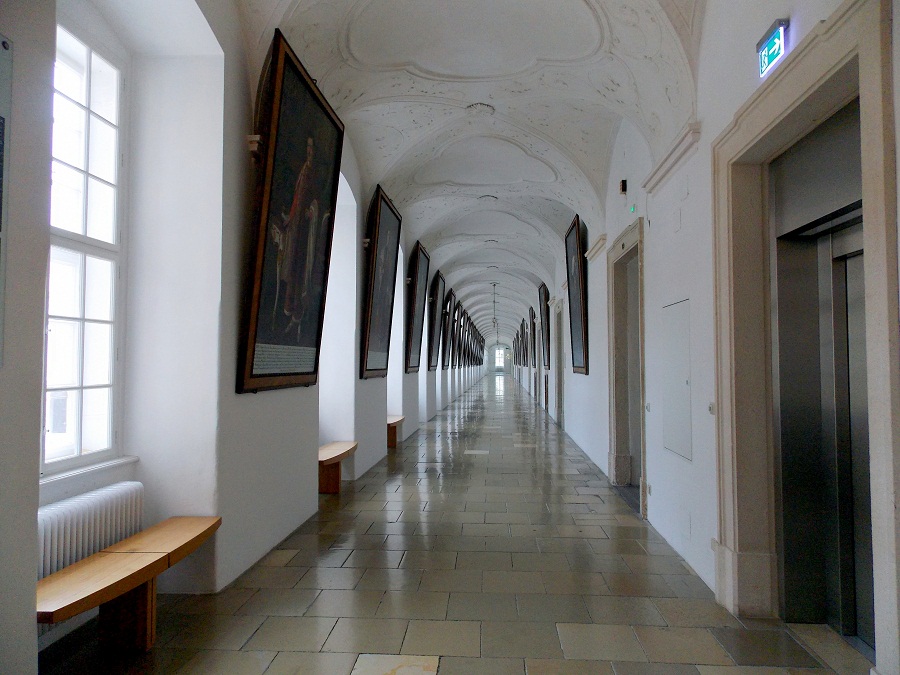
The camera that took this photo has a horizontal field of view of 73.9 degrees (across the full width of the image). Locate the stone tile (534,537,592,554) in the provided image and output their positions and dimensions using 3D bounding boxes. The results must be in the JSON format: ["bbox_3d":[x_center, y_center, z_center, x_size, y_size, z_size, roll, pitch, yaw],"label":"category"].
[{"bbox_3d":[0.915,1.676,4.781,0.411,0.020,0.379,0,-2,4],"label":"stone tile"}]

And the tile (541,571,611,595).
[{"bbox_3d":[0.835,1.648,3.986,0.407,0.020,0.395,0,-2,4],"label":"tile"}]

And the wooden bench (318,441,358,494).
[{"bbox_3d":[-1.306,1.500,6.664,0.375,0.480,1.395,0,-2,4],"label":"wooden bench"}]

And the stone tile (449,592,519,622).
[{"bbox_3d":[0.200,1.637,3.614,0.417,0.020,0.398,0,-2,4],"label":"stone tile"}]

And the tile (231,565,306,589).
[{"bbox_3d":[-1.219,1.660,4.114,0.407,0.020,0.401,0,-2,4],"label":"tile"}]

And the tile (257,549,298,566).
[{"bbox_3d":[-1.258,1.636,4.413,0.205,0.020,0.385,0,-2,5],"label":"tile"}]

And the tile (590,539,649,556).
[{"bbox_3d":[1.324,1.674,4.748,0.404,0.020,0.380,0,-2,4],"label":"tile"}]

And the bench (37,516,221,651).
[{"bbox_3d":[-1.607,1.331,3.025,0.385,0.473,1.440,0,-2,5],"label":"bench"}]

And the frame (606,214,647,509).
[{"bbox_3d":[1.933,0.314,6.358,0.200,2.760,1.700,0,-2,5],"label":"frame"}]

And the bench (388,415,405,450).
[{"bbox_3d":[-1.027,1.634,10.085,0.385,0.470,1.440,0,-2,5],"label":"bench"}]

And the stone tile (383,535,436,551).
[{"bbox_3d":[-0.322,1.684,4.875,0.405,0.020,0.399,0,-2,4],"label":"stone tile"}]

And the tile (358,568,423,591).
[{"bbox_3d":[-0.388,1.613,3.959,0.403,0.020,0.380,0,-2,5],"label":"tile"}]

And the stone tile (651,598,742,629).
[{"bbox_3d":[1.444,1.630,3.520,0.411,0.020,0.400,0,-2,4],"label":"stone tile"}]

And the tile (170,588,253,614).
[{"bbox_3d":[-1.417,1.603,3.613,0.395,0.020,0.398,0,-2,5],"label":"tile"}]

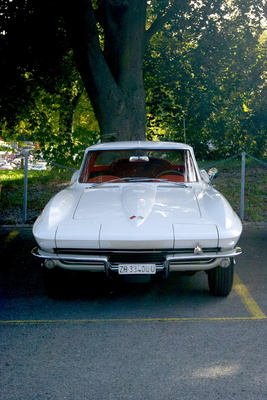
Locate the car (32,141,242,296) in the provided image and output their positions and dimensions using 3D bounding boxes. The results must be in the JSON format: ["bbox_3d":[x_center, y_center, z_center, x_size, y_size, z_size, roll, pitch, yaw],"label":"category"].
[{"bbox_3d":[0.068,0.051,8.678,1.770,1.265,4.450,0,6,1],"label":"car"}]

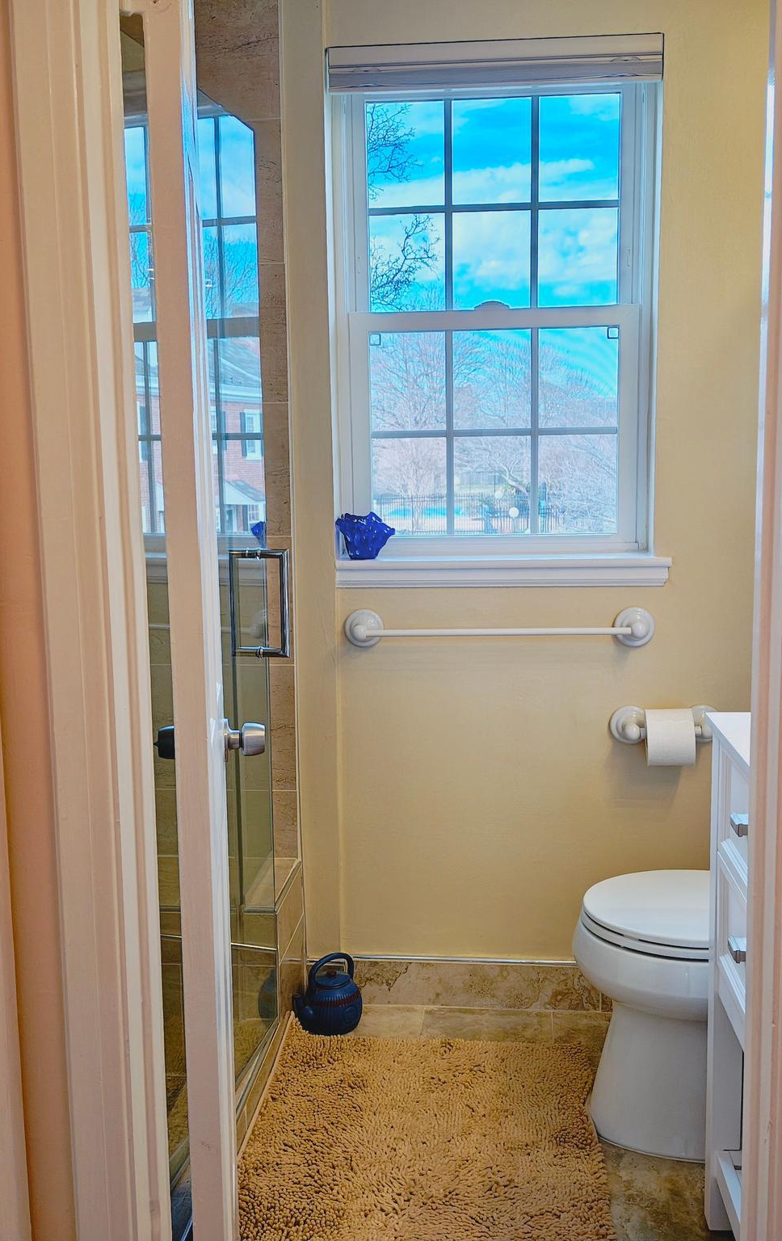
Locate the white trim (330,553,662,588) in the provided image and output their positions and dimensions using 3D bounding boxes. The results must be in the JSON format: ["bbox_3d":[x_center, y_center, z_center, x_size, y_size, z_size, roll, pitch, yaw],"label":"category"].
[{"bbox_3d":[0.247,-0.110,2.676,0.732,0.068,0.105,0,8,5],"label":"white trim"}]

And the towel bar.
[{"bbox_3d":[0.237,0.023,2.638,0.692,0.086,0.077,0,8,5],"label":"towel bar"}]

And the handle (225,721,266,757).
[{"bbox_3d":[-0.222,0.182,1.826,0.064,0.060,0.060,-2,8,-6],"label":"handle"}]

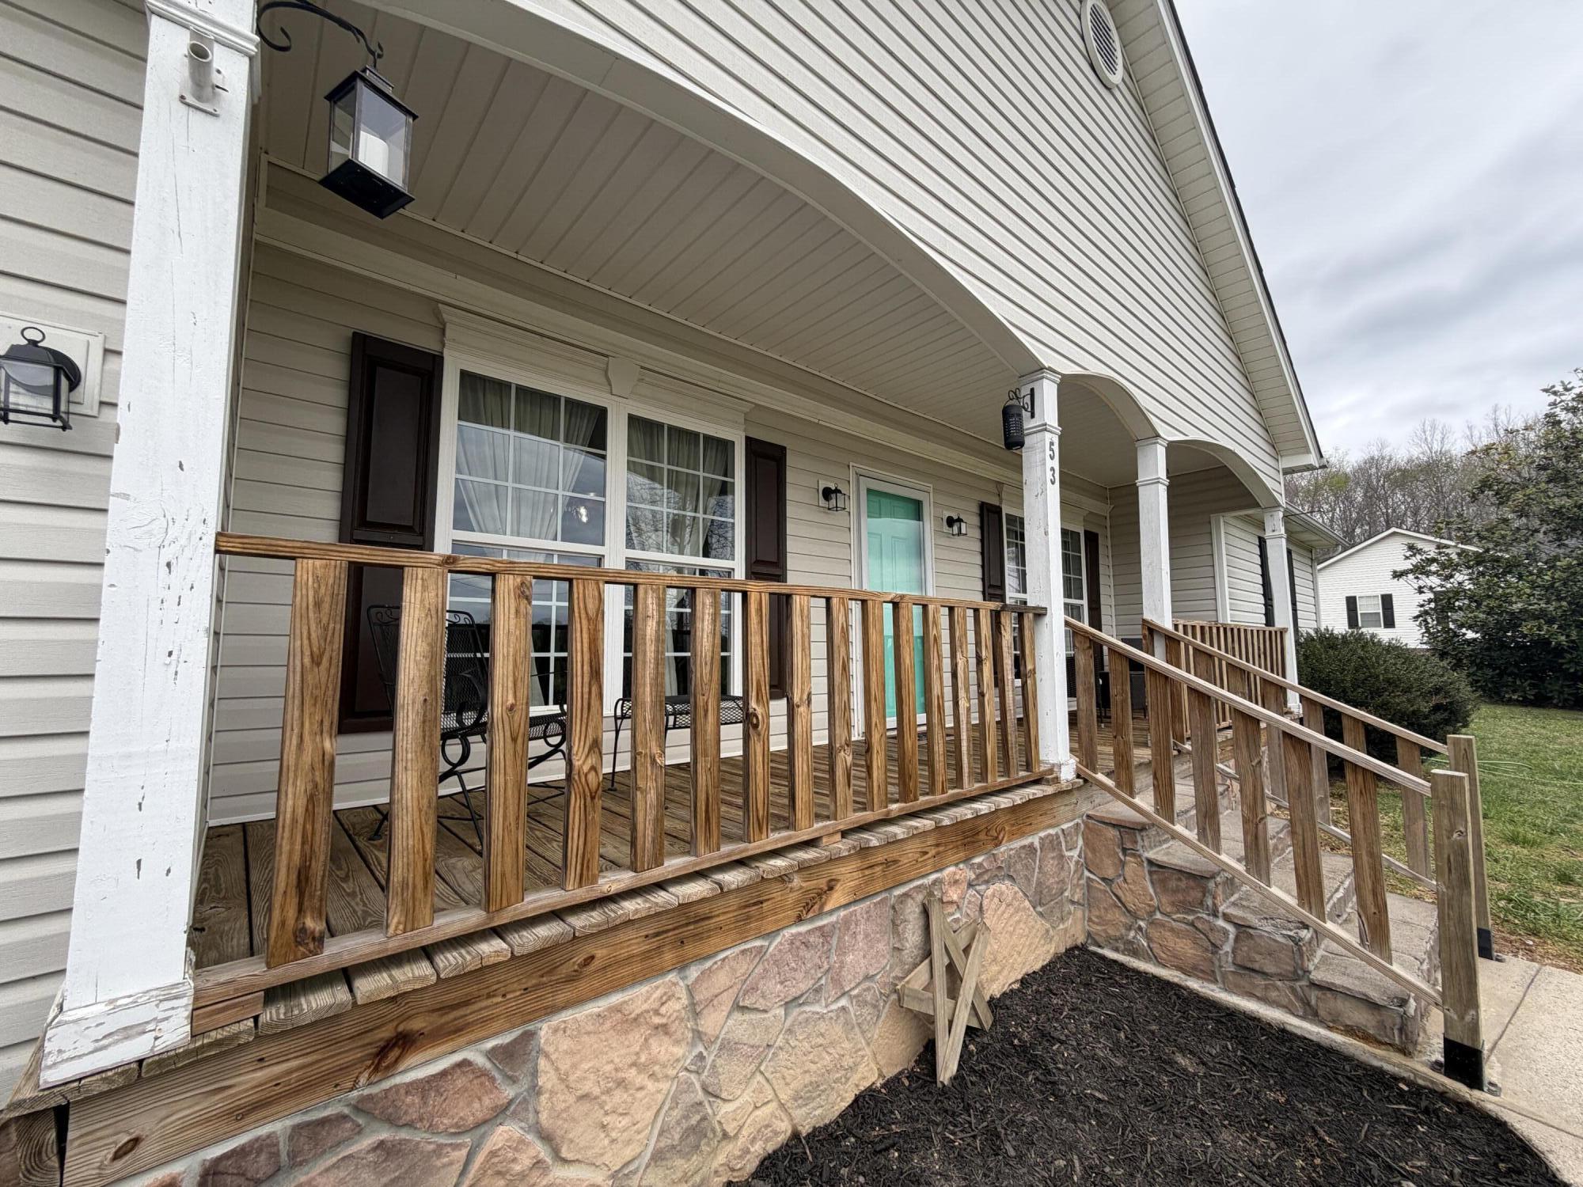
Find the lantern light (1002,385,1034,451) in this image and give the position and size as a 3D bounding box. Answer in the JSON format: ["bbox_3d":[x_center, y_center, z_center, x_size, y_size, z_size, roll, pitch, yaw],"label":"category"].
[{"bbox_3d":[1.183,-0.904,3.292,0.256,0.373,0.105,4,-7,-41],"label":"lantern light"}]

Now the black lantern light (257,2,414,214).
[{"bbox_3d":[-0.996,-1.091,1.415,0.294,0.378,0.159,4,-7,-41],"label":"black lantern light"}]

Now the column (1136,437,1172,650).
[{"bbox_3d":[2.509,-0.012,4.384,0.166,2.112,0.166,4,-7,-41],"label":"column"}]

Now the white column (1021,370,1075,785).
[{"bbox_3d":[1.335,-0.108,3.360,0.166,2.124,0.166,4,-7,-41],"label":"white column"}]

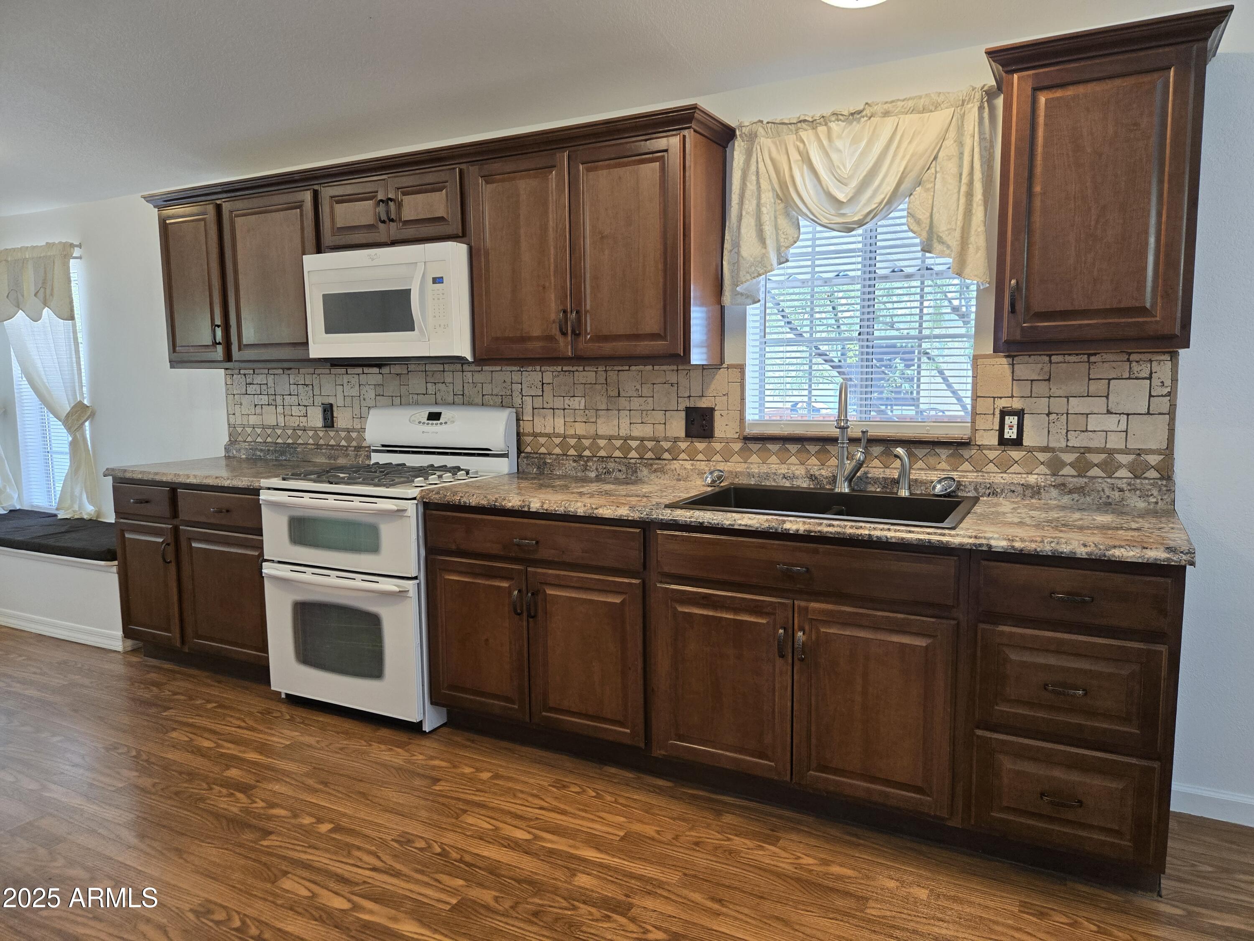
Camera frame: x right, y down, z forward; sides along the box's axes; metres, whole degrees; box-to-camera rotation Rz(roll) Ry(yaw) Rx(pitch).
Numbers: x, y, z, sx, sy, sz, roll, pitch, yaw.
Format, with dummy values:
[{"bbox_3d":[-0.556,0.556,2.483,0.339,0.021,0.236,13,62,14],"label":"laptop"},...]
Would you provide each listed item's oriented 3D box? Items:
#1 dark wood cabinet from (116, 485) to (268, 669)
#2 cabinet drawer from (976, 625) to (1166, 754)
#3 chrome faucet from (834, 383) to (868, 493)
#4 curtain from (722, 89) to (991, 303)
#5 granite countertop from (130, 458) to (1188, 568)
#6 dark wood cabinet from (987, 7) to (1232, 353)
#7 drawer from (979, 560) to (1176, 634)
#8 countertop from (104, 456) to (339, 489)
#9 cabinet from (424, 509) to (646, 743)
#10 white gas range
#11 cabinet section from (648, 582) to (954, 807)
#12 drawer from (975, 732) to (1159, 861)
[{"bbox_3d":[-1.758,0.446,3.900,1.053,0.853,0.654,3,7,28],"label":"dark wood cabinet"},{"bbox_3d":[1.183,0.510,2.241,0.407,0.261,0.480,3,7,28],"label":"cabinet drawer"},{"bbox_3d":[0.726,-0.103,2.722,0.115,0.370,0.245,2,6,18],"label":"chrome faucet"},{"bbox_3d":[0.740,-0.876,2.748,0.873,0.615,0.100,3,7,28],"label":"curtain"},{"bbox_3d":[-0.402,0.071,3.147,4.190,0.048,0.645,3,7,28],"label":"granite countertop"},{"bbox_3d":[1.299,-0.742,2.329,0.552,0.816,0.343,3,7,28],"label":"dark wood cabinet"},{"bbox_3d":[1.181,0.284,2.217,0.404,0.130,0.480,3,7,28],"label":"drawer"},{"bbox_3d":[-1.769,0.001,3.863,1.100,0.048,0.645,3,7,28],"label":"countertop"},{"bbox_3d":[-0.183,0.527,3.076,0.903,0.853,0.654,3,7,28],"label":"cabinet"},{"bbox_3d":[-0.963,0.349,3.406,0.770,1.185,0.705,3,7,28],"label":"white gas range"},{"bbox_3d":[0.610,0.613,2.648,0.875,0.565,0.570,3,7,27],"label":"cabinet section"},{"bbox_3d":[1.184,0.787,2.270,0.404,0.254,0.480,3,7,28],"label":"drawer"}]

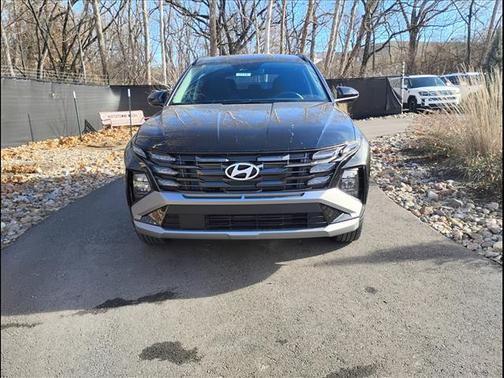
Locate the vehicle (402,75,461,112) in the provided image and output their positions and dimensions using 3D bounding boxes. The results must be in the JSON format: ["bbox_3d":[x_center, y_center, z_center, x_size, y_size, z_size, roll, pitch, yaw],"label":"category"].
[{"bbox_3d":[8.270,-4.710,19.900,1.950,1.750,4.850,-1,15,1],"label":"vehicle"}]

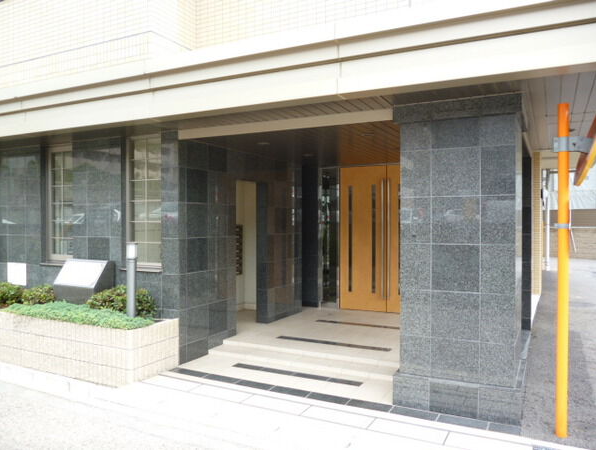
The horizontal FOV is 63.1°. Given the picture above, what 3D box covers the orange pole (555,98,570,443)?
[{"bbox_3d":[1.990,0.347,3.616,0.078,2.490,0.078,0,1,27],"label":"orange pole"}]

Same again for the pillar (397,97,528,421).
[{"bbox_3d":[1.507,0.273,4.415,1.020,2.620,0.920,0,1,27],"label":"pillar"}]

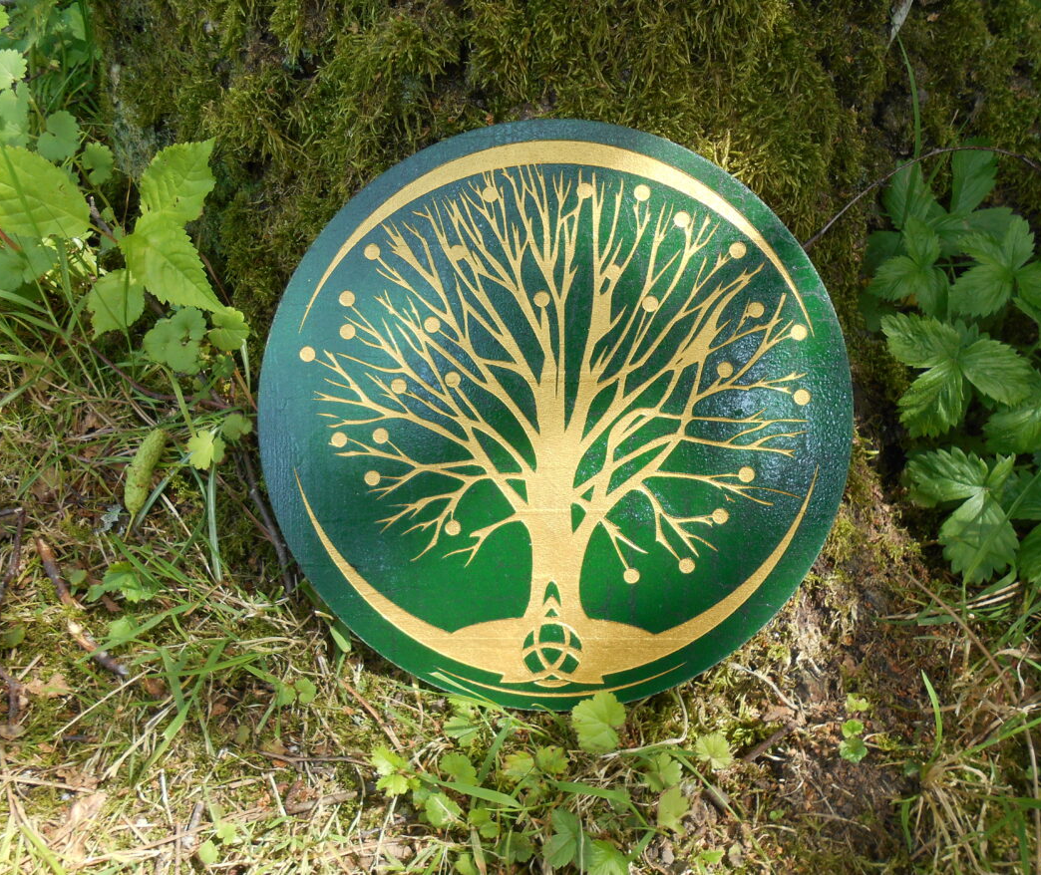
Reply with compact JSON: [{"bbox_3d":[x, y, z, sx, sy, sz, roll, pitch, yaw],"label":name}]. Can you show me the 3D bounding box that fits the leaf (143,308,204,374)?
[{"bbox_3d":[-0.237,-0.067,0.600,0.043,0.013,0.050,-26,78,-22],"label":"leaf"}]

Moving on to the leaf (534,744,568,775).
[{"bbox_3d":[0.013,0.143,0.388,0.015,0.004,0.015,27,63,15],"label":"leaf"}]

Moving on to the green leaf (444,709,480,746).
[{"bbox_3d":[-0.029,0.143,0.430,0.018,0.004,0.018,-9,56,-8],"label":"green leaf"}]

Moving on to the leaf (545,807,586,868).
[{"bbox_3d":[0.019,0.163,0.355,0.017,0.005,0.027,8,60,5],"label":"leaf"}]

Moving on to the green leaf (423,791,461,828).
[{"bbox_3d":[-0.036,0.171,0.402,0.017,0.003,0.016,36,59,22],"label":"green leaf"}]

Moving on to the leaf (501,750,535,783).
[{"bbox_3d":[-0.001,0.146,0.388,0.015,0.004,0.017,6,60,4],"label":"leaf"}]

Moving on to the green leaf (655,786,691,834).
[{"bbox_3d":[0.072,0.176,0.415,0.015,0.005,0.020,3,53,2],"label":"green leaf"}]

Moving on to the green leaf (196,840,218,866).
[{"bbox_3d":[-0.143,0.190,0.400,0.009,0.003,0.012,-13,57,-21],"label":"green leaf"}]

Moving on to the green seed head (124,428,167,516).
[{"bbox_3d":[-0.210,0.019,0.490,0.014,0.014,0.050,24,66,-12],"label":"green seed head"}]

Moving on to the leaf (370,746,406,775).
[{"bbox_3d":[-0.059,0.143,0.388,0.017,0.004,0.013,30,68,22],"label":"leaf"}]

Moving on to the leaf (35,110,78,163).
[{"bbox_3d":[-0.402,-0.262,0.760,0.043,0.012,0.045,41,67,-4],"label":"leaf"}]

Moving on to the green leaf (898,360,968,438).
[{"bbox_3d":[0.244,-0.023,0.515,0.031,0.013,0.057,31,75,20],"label":"green leaf"}]

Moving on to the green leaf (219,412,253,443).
[{"bbox_3d":[-0.174,-0.006,0.535,0.020,0.004,0.020,-39,82,-23],"label":"green leaf"}]

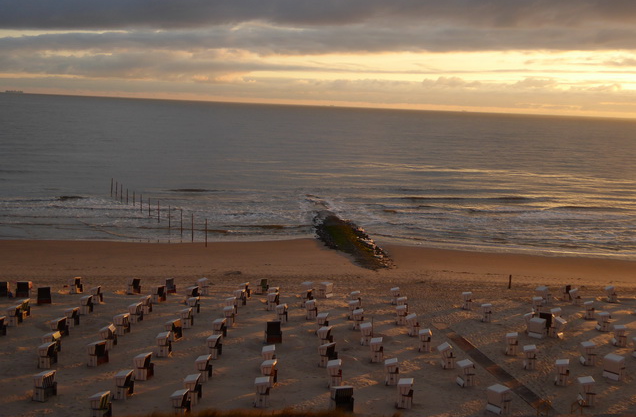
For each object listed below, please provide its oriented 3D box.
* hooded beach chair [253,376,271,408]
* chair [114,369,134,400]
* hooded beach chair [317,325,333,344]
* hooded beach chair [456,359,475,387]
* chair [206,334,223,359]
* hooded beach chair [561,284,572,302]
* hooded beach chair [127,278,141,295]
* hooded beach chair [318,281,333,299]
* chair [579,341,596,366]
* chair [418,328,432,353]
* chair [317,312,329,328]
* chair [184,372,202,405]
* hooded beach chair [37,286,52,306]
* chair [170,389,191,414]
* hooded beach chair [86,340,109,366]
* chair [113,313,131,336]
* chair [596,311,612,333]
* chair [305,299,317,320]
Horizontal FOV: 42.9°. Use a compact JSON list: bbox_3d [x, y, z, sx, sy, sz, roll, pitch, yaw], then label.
[{"bbox_3d":[-3.482,11.569,51.176,0.950,1.600,1.200,2,7,1],"label":"hooded beach chair"},{"bbox_3d":[-12.768,11.636,53.298,0.970,1.600,1.200,3,7,7],"label":"chair"},{"bbox_3d":[0.605,10.526,67.221,1.000,1.520,1.200,5,8,19],"label":"hooded beach chair"},{"bbox_3d":[10.421,11.568,56.861,1.050,1.500,1.170,1,8,-13],"label":"hooded beach chair"},{"bbox_3d":[-7.649,10.424,60.915,0.900,1.570,1.170,4,8,13],"label":"chair"},{"bbox_3d":[26.954,9.150,87.709,0.930,1.590,1.220,9,10,41],"label":"hooded beach chair"},{"bbox_3d":[-19.105,8.079,83.824,0.950,1.500,1.200,6,8,27],"label":"hooded beach chair"},{"bbox_3d":[0.981,8.539,85.101,1.000,1.450,1.200,8,9,36],"label":"hooded beach chair"},{"bbox_3d":[21.093,11.331,63.267,0.952,1.620,1.210,2,7,1],"label":"chair"},{"bbox_3d":[9.046,11.094,67.911,0.970,1.600,1.200,3,7,5],"label":"chair"},{"bbox_3d":[0.417,10.069,70.803,0.867,1.620,1.210,4,7,10],"label":"chair"},{"bbox_3d":[-7.807,11.429,50.878,0.950,1.600,1.200,3,7,5],"label":"chair"},{"bbox_3d":[-27.405,8.555,80.971,1.170,1.650,1.000,0,8,-18],"label":"hooded beach chair"},{"bbox_3d":[-8.469,12.057,49.842,1.000,1.650,1.170,4,7,12],"label":"chair"},{"bbox_3d":[-15.745,10.248,57.547,0.950,1.600,1.200,5,8,20],"label":"hooded beach chair"},{"bbox_3d":[-16.419,9.733,67.671,0.950,1.600,1.200,4,7,11],"label":"chair"},{"bbox_3d":[25.943,10.230,73.466,0.930,1.590,1.220,3,7,2],"label":"chair"},{"bbox_3d":[-0.568,9.201,73.953,0.930,1.590,1.220,3,7,6],"label":"chair"}]

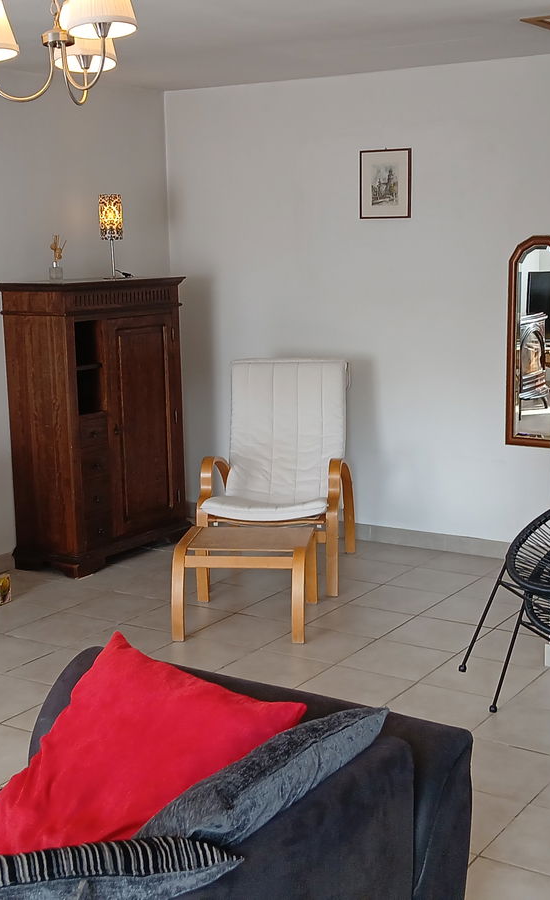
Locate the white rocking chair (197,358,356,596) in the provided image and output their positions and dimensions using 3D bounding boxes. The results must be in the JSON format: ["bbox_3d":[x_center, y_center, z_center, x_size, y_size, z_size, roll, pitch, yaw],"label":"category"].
[{"bbox_3d":[0.028,0.101,5.339,0.645,1.010,0.840,1,9,10],"label":"white rocking chair"}]

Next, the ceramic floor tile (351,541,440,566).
[{"bbox_3d":[0.656,0.547,5.683,0.335,0.010,0.325,5,11,33],"label":"ceramic floor tile"}]

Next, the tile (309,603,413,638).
[{"bbox_3d":[0.359,0.721,4.630,0.335,0.012,0.335,6,12,35],"label":"tile"}]

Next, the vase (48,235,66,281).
[{"bbox_3d":[-1.094,-0.961,5.540,0.068,0.220,0.072,5,11,33],"label":"vase"}]

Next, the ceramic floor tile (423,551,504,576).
[{"bbox_3d":[0.950,0.573,5.499,0.335,0.010,0.325,5,11,33],"label":"ceramic floor tile"}]

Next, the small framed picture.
[{"bbox_3d":[0.564,-1.365,5.669,0.290,0.345,0.020,5,11,33],"label":"small framed picture"}]

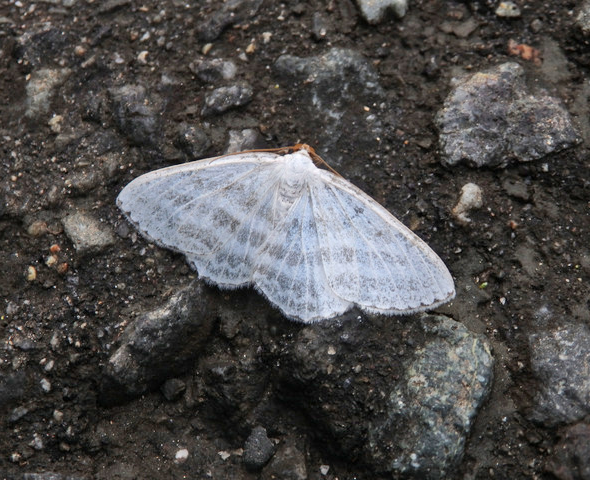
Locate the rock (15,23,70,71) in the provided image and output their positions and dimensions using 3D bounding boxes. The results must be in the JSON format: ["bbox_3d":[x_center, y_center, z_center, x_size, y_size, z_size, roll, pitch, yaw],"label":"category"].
[{"bbox_3d":[-0.032,-0.024,0.153,0.006,0.003,0.005,0,63,0],"label":"rock"}]

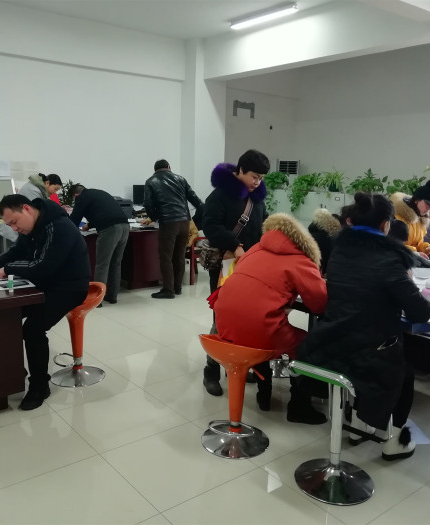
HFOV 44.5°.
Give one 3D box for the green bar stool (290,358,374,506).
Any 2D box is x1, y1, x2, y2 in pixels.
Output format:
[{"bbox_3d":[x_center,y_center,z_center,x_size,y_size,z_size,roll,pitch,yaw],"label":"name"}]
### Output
[{"bbox_3d":[0.617,0.763,2.516,0.470,0.640,0.420,-8,14,-38],"label":"green bar stool"}]

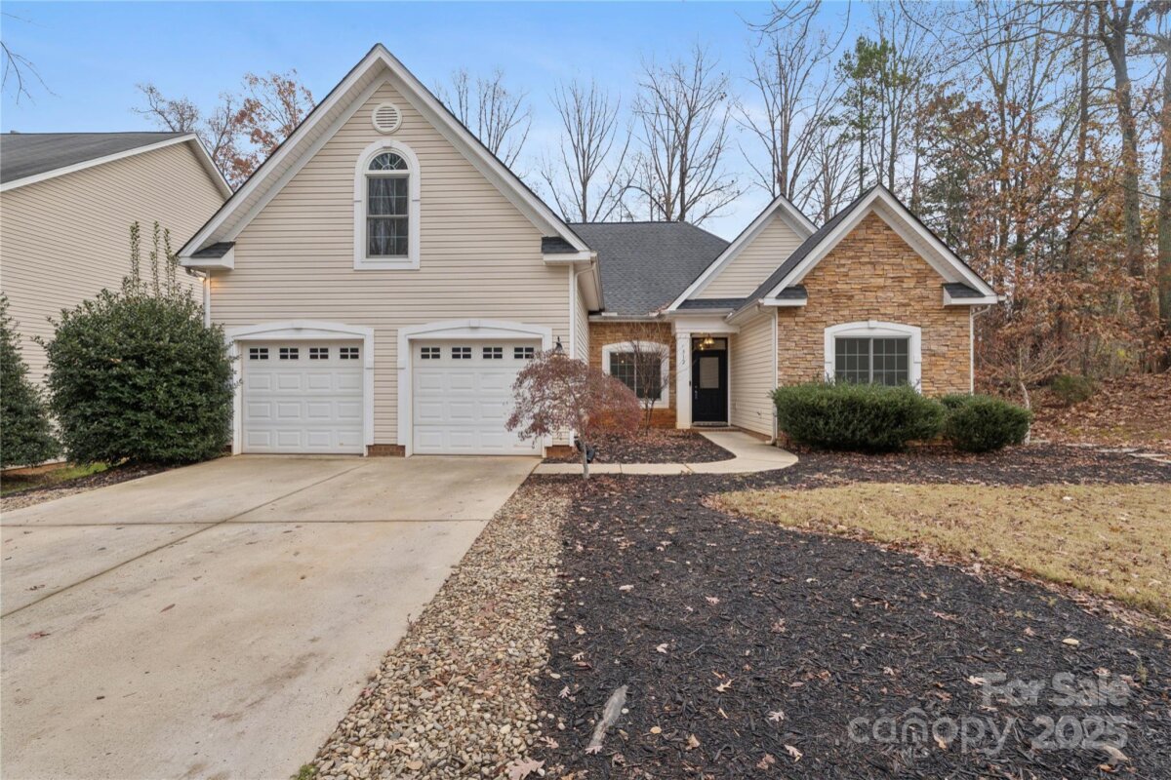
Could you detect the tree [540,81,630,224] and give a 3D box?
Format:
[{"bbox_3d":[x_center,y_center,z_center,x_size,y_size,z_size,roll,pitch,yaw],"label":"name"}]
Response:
[{"bbox_3d":[0.100,-9.550,33.500,5.900,21.100,5.700,0,0,2],"label":"tree"}]

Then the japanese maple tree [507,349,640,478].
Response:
[{"bbox_3d":[-0.170,0.355,7.700,1.950,1.900,1.850,0,0,2],"label":"japanese maple tree"}]

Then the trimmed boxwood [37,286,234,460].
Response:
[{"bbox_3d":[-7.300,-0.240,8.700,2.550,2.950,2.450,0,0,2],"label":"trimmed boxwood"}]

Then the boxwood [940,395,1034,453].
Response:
[{"bbox_3d":[7.870,0.640,10.300,1.450,1.120,1.400,0,0,2],"label":"boxwood"}]

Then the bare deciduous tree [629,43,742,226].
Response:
[{"bbox_3d":[6.100,-10.100,32.000,6.900,22.200,6.700,0,0,2],"label":"bare deciduous tree"}]

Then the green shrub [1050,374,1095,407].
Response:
[{"bbox_3d":[14.050,0.010,15.000,1.100,0.920,1.050,0,0,2],"label":"green shrub"}]

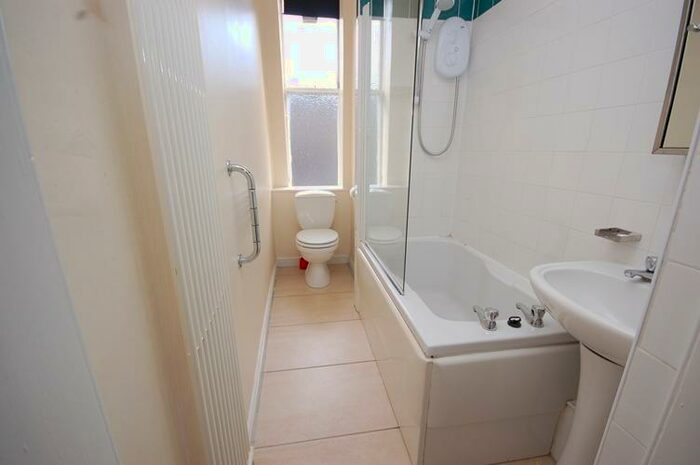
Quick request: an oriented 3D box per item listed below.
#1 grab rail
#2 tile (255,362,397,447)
[{"bbox_3d":[-0.398,-0.065,1.119,0.088,0.411,0.066,-2,16,-9],"label":"grab rail"},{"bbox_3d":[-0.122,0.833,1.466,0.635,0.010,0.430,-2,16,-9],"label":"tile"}]

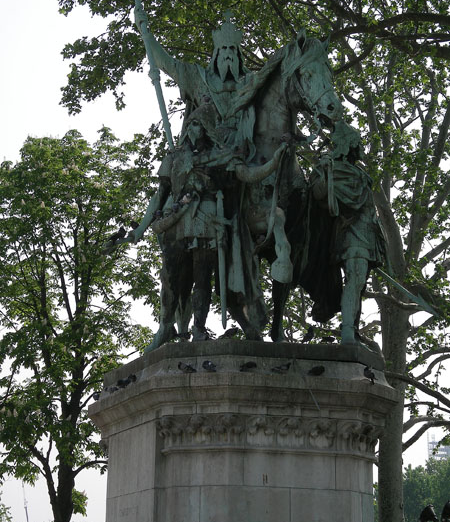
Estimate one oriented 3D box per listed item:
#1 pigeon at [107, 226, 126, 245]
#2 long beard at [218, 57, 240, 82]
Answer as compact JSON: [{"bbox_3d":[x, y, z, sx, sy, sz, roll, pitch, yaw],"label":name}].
[{"bbox_3d":[-1.763,-0.414,27.600,0.290,0.270,0.130,5,-12,-25],"label":"pigeon"},{"bbox_3d":[0.077,-3.281,29.100,0.365,0.360,0.220,0,-11,0],"label":"long beard"}]

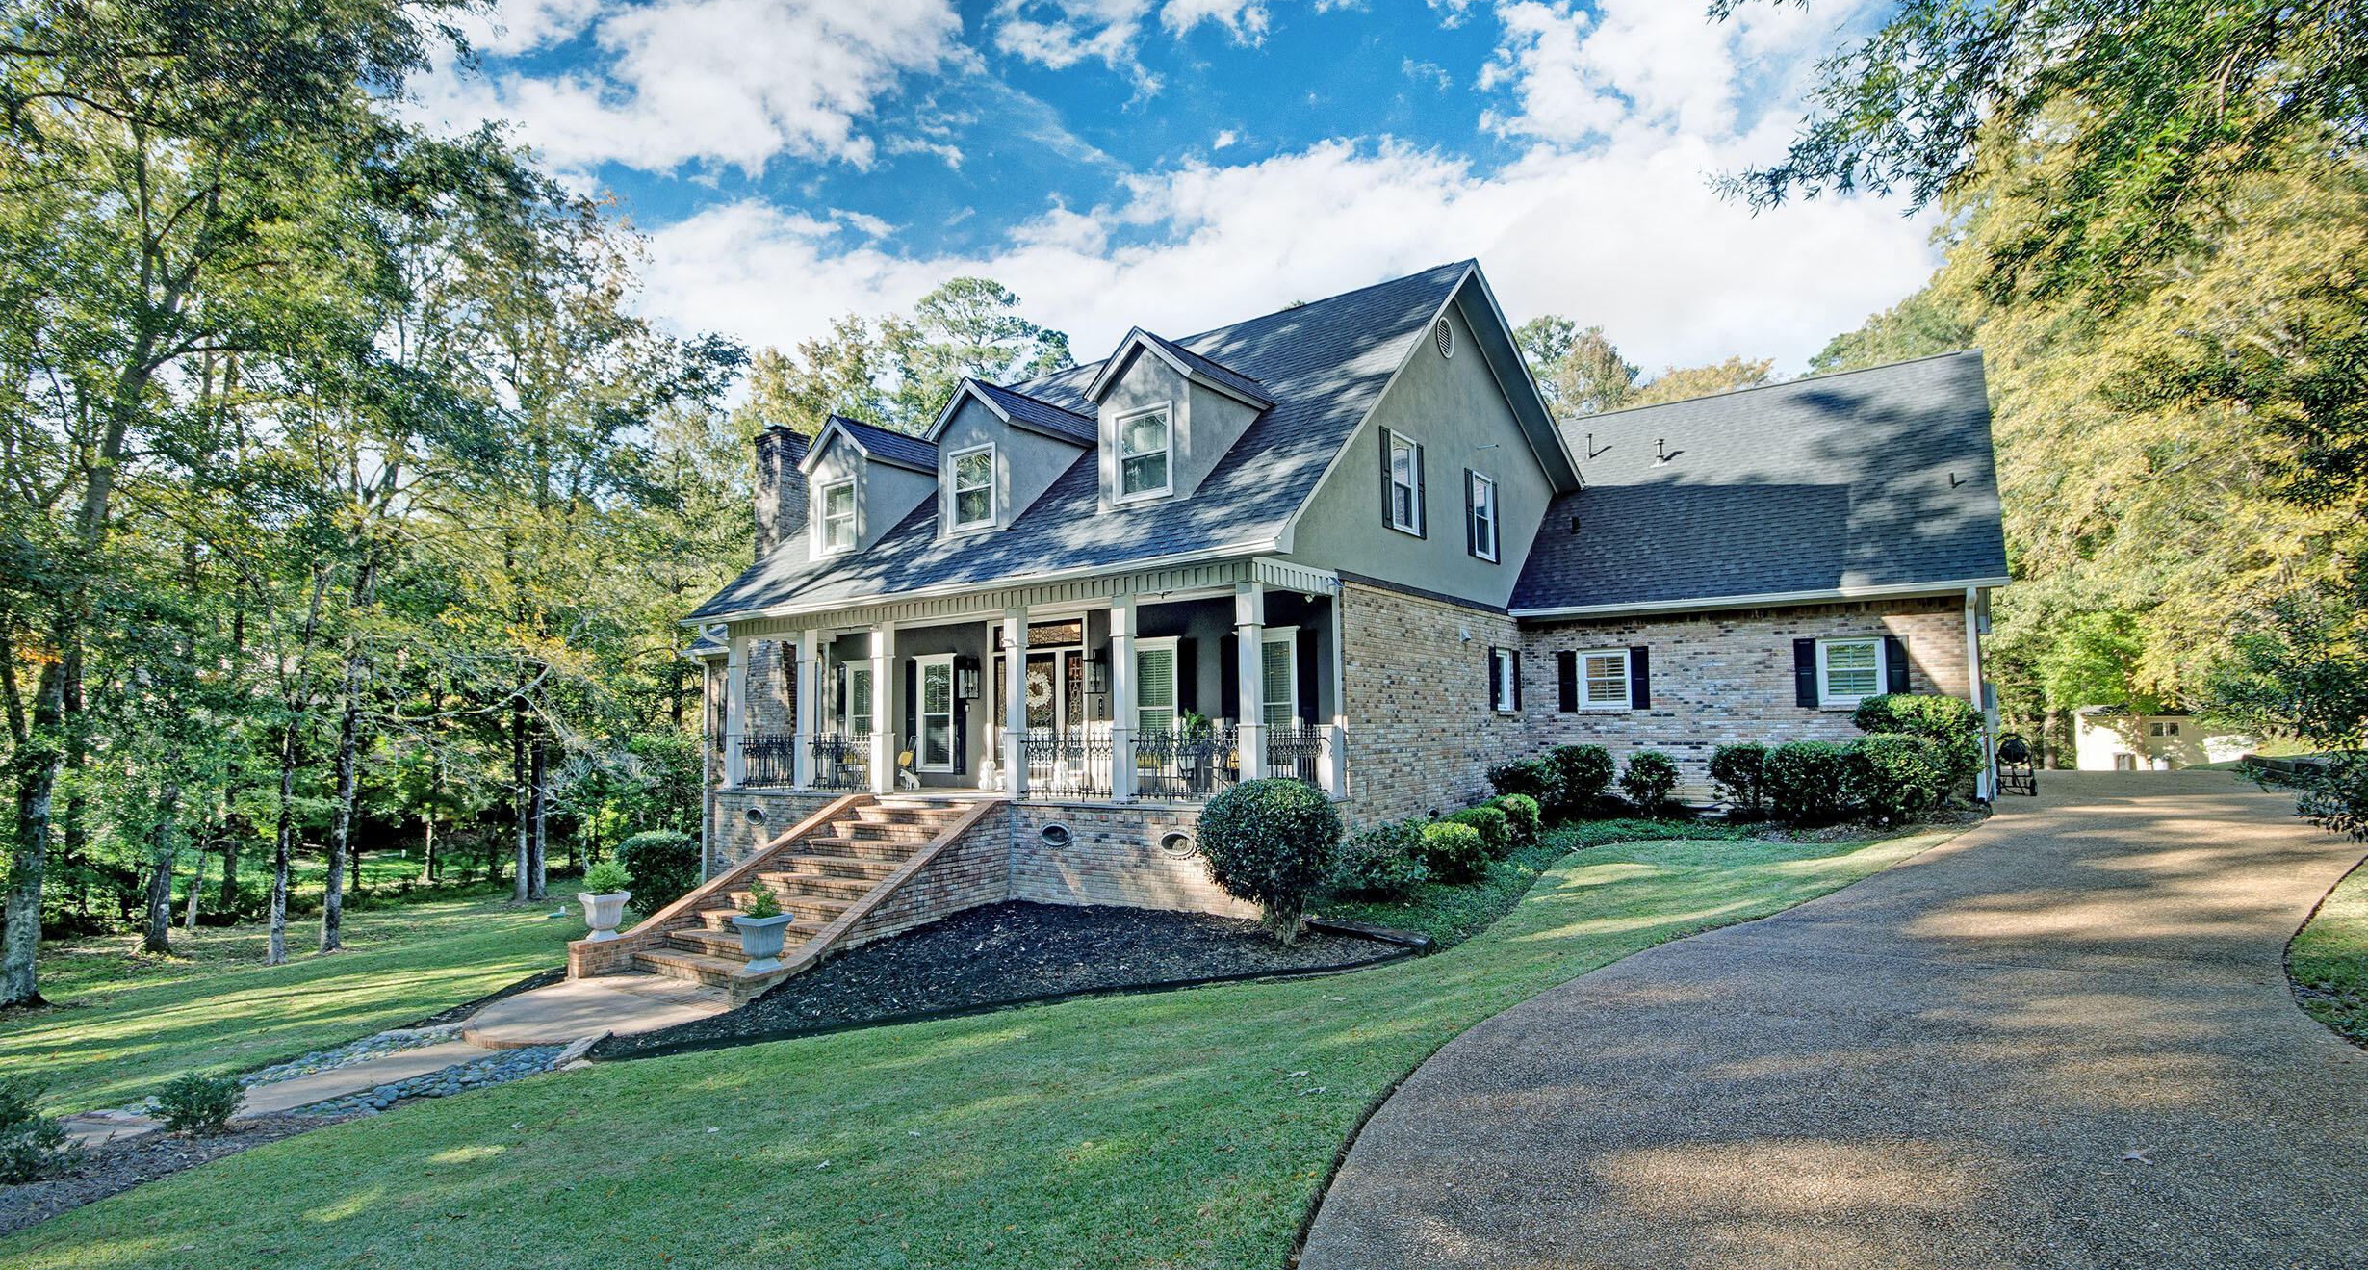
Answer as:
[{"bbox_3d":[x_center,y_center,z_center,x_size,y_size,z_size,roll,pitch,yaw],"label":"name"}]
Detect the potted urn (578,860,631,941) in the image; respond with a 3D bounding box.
[{"bbox_3d":[-6.691,3.042,11.385,0.410,0.880,0.410,-4,-6,35],"label":"potted urn"}]

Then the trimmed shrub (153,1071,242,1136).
[{"bbox_3d":[-7.701,3.638,7.698,0.520,0.450,0.520,-4,-6,35],"label":"trimmed shrub"}]

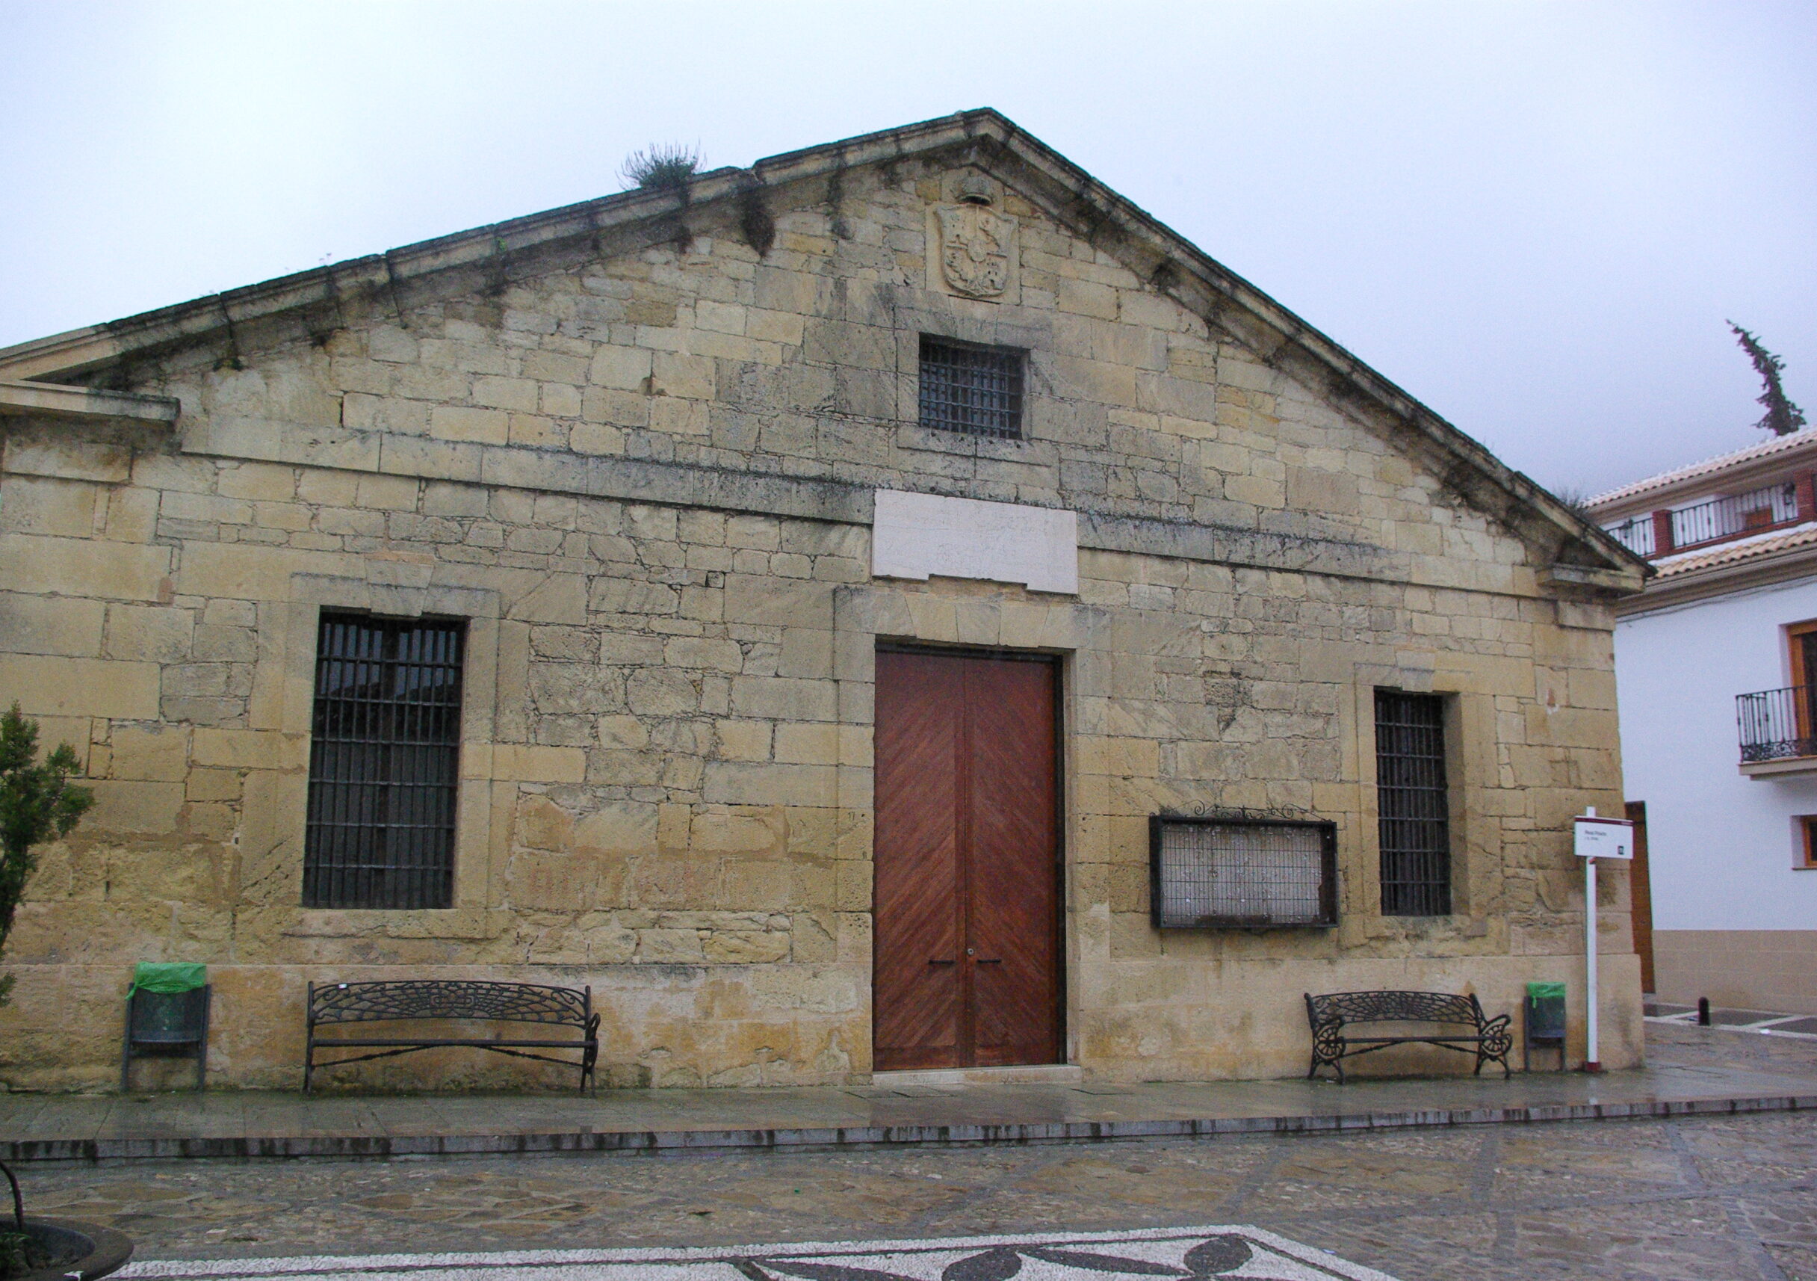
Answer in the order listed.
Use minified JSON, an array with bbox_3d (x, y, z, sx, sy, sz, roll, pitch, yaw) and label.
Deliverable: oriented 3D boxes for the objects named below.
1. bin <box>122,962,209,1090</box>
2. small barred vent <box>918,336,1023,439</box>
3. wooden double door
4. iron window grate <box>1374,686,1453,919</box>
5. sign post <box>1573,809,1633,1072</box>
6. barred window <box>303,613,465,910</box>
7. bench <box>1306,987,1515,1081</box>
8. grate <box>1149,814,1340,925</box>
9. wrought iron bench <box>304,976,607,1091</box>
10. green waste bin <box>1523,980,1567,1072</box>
[{"bbox_3d":[-5.114,2.650,11.007,0.510,0.840,0.270,4,-10,-21],"label":"bin"},{"bbox_3d":[0.566,-2.273,14.471,1.071,0.863,0.050,4,-10,-21],"label":"small barred vent"},{"bbox_3d":[0.542,1.894,13.958,1.802,3.553,0.080,4,-10,-21],"label":"wooden double door"},{"bbox_3d":[4.925,1.592,15.691,1.008,2.180,0.050,4,-10,-21],"label":"iron window grate"},{"bbox_3d":[6.901,2.953,15.791,0.740,2.540,0.120,7,-11,-21],"label":"sign post"},{"bbox_3d":[-3.965,0.897,12.124,1.084,2.230,0.050,4,-10,-21],"label":"barred window"},{"bbox_3d":[4.616,3.610,14.641,1.900,0.760,0.520,4,-10,-21],"label":"bench"},{"bbox_3d":[3.090,2.128,14.561,1.890,0.951,0.180,4,-10,-21],"label":"grate"},{"bbox_3d":[-3.281,2.872,11.551,1.950,0.770,0.520,4,-10,-21],"label":"wrought iron bench"},{"bbox_3d":[6.180,3.730,15.422,0.490,0.820,0.260,4,-10,-21],"label":"green waste bin"}]

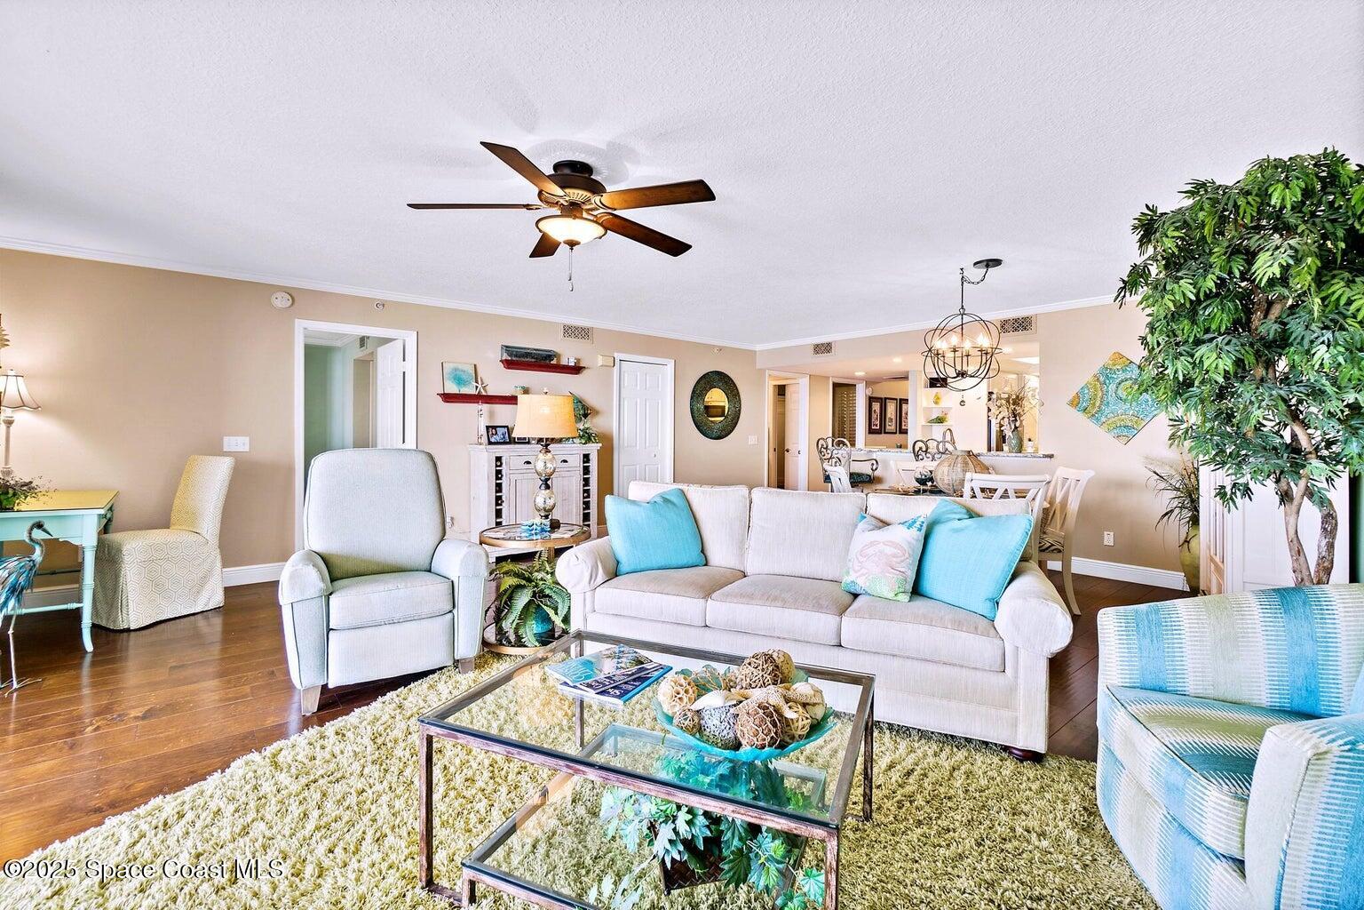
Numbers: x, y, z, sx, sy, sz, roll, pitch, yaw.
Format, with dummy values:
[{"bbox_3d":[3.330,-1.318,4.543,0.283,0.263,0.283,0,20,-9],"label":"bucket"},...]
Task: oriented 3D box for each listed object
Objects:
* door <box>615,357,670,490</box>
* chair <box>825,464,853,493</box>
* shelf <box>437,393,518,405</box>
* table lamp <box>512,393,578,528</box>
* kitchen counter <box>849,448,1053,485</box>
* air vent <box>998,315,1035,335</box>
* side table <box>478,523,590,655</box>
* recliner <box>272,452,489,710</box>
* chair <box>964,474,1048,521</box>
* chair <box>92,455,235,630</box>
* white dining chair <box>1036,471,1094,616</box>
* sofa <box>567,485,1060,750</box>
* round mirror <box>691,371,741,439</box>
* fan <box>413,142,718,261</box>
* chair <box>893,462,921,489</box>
[{"bbox_3d":[-0.453,-0.099,6.853,0.780,2.050,0.050,-2,3,-39],"label":"door"},{"bbox_3d":[1.396,0.572,4.158,0.550,0.980,0.470,1,2,6],"label":"chair"},{"bbox_3d":[-1.889,-0.539,5.560,0.910,0.095,0.120,-2,3,-39],"label":"shelf"},{"bbox_3d":[-0.788,0.025,3.274,0.385,0.800,0.385,0,2,0],"label":"table lamp"},{"bbox_3d":[2.639,0.468,5.849,0.420,1.060,2.130,-2,3,-39],"label":"kitchen counter"},{"bbox_3d":[3.129,-1.209,5.321,0.025,0.185,0.340,-2,3,-39],"label":"air vent"},{"bbox_3d":[-0.841,0.751,3.292,0.620,0.610,0.620,1,2,0],"label":"side table"},{"bbox_3d":[-1.539,0.528,2.918,0.840,1.070,0.920,-1,2,-35],"label":"recliner"},{"bbox_3d":[2.013,0.587,3.619,0.470,0.966,0.560,1,2,18],"label":"chair"},{"bbox_3d":[-3.347,0.524,3.710,0.490,0.990,0.580,2,2,29],"label":"chair"},{"bbox_3d":[2.496,0.584,4.078,0.550,0.980,0.470,1,3,12],"label":"white dining chair"},{"bbox_3d":[0.575,0.656,2.896,2.170,0.910,0.950,1,3,23],"label":"sofa"},{"bbox_3d":[0.474,-0.663,7.549,0.910,0.910,0.040,-2,3,-39],"label":"round mirror"},{"bbox_3d":[-0.489,-1.116,2.538,1.330,0.390,1.330,1,2,0],"label":"fan"},{"bbox_3d":[1.963,0.551,4.621,0.470,0.966,0.560,1,2,18],"label":"chair"}]

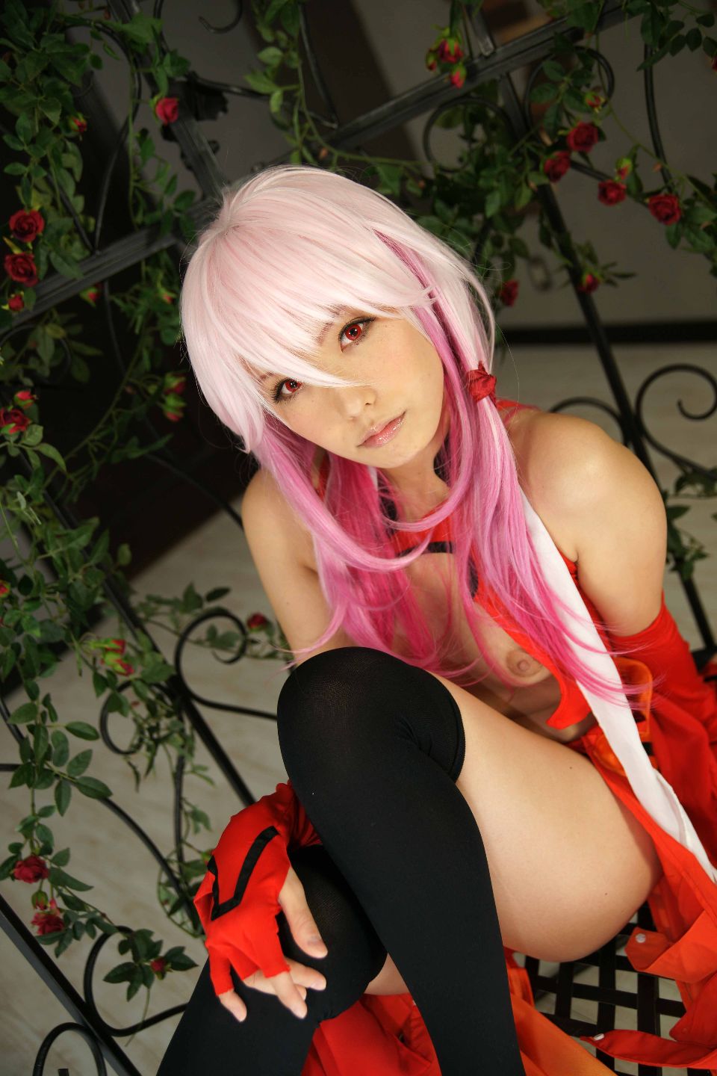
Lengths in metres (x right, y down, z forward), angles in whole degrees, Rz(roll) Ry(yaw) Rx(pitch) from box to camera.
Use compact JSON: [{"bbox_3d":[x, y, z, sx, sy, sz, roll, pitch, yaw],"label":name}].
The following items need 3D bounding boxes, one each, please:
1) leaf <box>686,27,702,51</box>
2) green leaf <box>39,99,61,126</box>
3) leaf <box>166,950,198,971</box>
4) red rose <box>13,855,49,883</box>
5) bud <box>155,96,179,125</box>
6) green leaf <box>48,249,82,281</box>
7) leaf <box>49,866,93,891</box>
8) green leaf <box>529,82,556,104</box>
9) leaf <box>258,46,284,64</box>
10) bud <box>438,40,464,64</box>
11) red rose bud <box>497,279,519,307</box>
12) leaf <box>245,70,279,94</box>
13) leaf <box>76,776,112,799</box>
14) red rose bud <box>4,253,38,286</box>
[{"bbox_3d":[0.353,-0.525,1.100,0.017,0.025,0.008,3,9,17],"label":"leaf"},{"bbox_3d":[-0.343,-0.472,1.160,0.021,0.032,0.008,-27,0,3],"label":"green leaf"},{"bbox_3d":[-0.154,0.369,0.915,0.031,0.008,0.017,17,59,0],"label":"leaf"},{"bbox_3d":[-0.344,0.348,1.100,0.037,0.037,0.029,5,35,8],"label":"red rose"},{"bbox_3d":[-0.222,-0.494,1.210,0.031,0.031,0.029,0,15,-39],"label":"bud"},{"bbox_3d":[-0.297,-0.277,1.060,0.018,0.043,0.010,-50,6,1],"label":"green leaf"},{"bbox_3d":[-0.270,0.319,0.980,0.015,0.048,0.009,-66,6,-22],"label":"leaf"},{"bbox_3d":[0.187,-0.451,1.060,0.029,0.020,0.008,-13,2,0],"label":"green leaf"},{"bbox_3d":[-0.088,-0.485,1.050,0.027,0.018,0.008,-4,7,0],"label":"leaf"},{"bbox_3d":[0.092,-0.488,1.050,0.025,0.025,0.025,-21,24,14],"label":"bud"},{"bbox_3d":[0.168,-0.275,1.170,0.025,0.030,0.030,25,17,26],"label":"red rose bud"},{"bbox_3d":[-0.100,-0.466,1.070,0.017,0.041,0.009,-63,15,19],"label":"leaf"},{"bbox_3d":[-0.226,0.212,0.890,0.008,0.034,0.017,113,180,-65],"label":"leaf"},{"bbox_3d":[-0.318,-0.253,0.985,0.033,0.032,0.025,-31,15,-8],"label":"red rose bud"}]

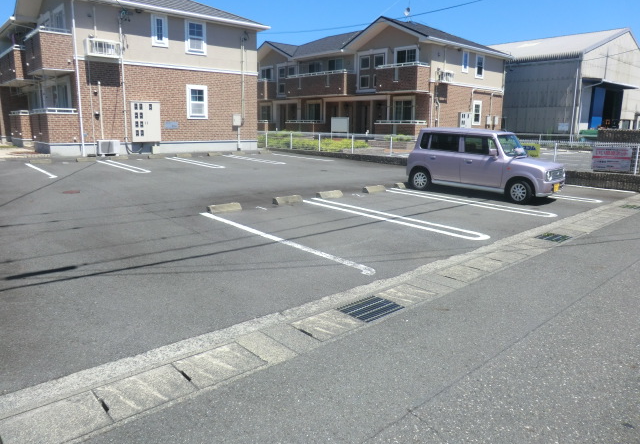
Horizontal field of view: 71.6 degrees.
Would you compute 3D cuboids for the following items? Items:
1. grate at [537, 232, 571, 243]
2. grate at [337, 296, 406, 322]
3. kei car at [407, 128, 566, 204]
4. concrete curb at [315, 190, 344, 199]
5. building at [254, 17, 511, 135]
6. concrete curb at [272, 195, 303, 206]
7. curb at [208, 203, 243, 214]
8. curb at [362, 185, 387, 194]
[{"bbox_3d":[3.475,0.248,6.574,0.500,0.040,0.360,-9,16,-40],"label":"grate"},{"bbox_3d":[0.458,0.787,3.956,0.500,0.040,0.365,-9,16,-40],"label":"grate"},{"bbox_3d":[3.811,-1.375,10.303,1.475,1.505,3.395,-11,17,-43],"label":"kei car"},{"bbox_3d":[0.212,-0.616,9.789,0.600,0.120,0.180,-9,16,-40],"label":"concrete curb"},{"bbox_3d":[3.084,-9.688,32.832,9.100,7.800,18.600,-9,16,-38],"label":"building"},{"bbox_3d":[-0.639,-0.439,8.939,0.600,0.120,0.180,-9,16,-38],"label":"concrete curb"},{"bbox_3d":[-1.706,-0.254,8.038,0.600,0.120,0.180,-9,16,-40],"label":"curb"},{"bbox_3d":[1.300,-0.777,10.585,0.600,0.120,0.180,-9,16,-39],"label":"curb"}]

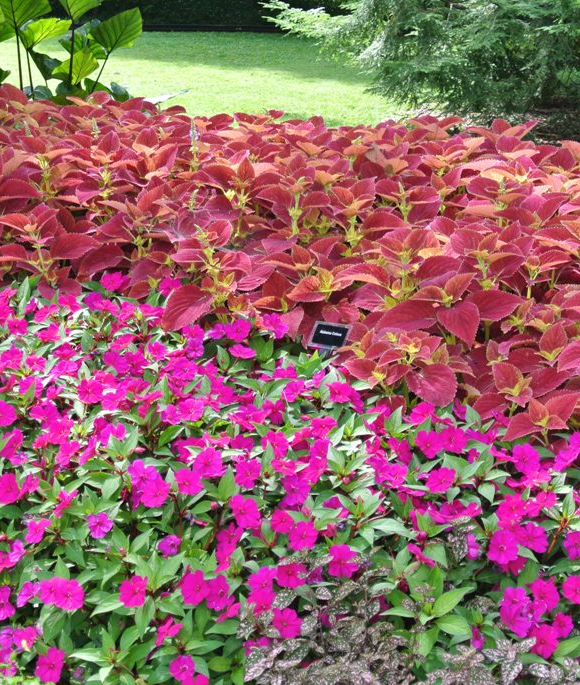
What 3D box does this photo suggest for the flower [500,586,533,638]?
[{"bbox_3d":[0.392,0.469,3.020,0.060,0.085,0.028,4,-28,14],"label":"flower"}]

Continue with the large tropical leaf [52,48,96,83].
[{"bbox_3d":[-0.769,-0.989,6.200,0.160,0.140,0.070,0,38,0],"label":"large tropical leaf"}]

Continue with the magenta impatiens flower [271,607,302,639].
[{"bbox_3d":[-0.006,0.519,3.220,0.058,0.058,0.025,0,-17,0],"label":"magenta impatiens flower"}]

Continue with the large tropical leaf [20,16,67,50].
[{"bbox_3d":[-0.852,-1.071,6.000,0.170,0.115,0.120,-2,15,-8],"label":"large tropical leaf"}]

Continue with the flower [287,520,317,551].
[{"bbox_3d":[0.023,0.389,3.500,0.059,0.059,0.025,0,-16,0],"label":"flower"}]

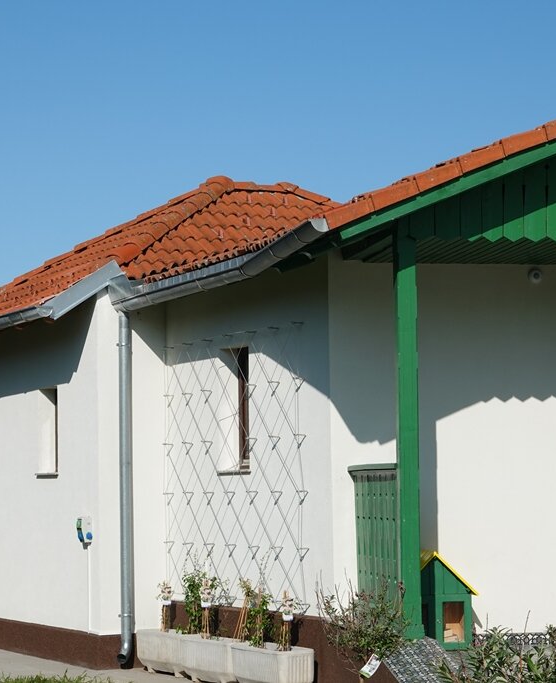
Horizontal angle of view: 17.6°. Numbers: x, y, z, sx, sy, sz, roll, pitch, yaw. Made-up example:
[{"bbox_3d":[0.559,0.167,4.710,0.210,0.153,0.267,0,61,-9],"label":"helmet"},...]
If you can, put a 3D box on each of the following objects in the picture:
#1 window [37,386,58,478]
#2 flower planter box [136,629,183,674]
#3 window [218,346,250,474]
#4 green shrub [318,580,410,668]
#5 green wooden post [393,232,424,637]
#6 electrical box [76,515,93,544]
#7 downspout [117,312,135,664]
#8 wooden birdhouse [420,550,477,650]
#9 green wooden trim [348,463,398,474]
[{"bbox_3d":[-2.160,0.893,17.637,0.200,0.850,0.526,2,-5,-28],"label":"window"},{"bbox_3d":[-0.883,2.777,15.938,0.410,0.340,0.960,2,-5,-28],"label":"flower planter box"},{"bbox_3d":[-0.286,0.609,15.654,0.200,1.065,0.588,2,-5,-28],"label":"window"},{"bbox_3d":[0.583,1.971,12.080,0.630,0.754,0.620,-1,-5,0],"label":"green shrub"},{"bbox_3d":[0.901,0.617,12.473,0.145,2.860,0.145,0,-5,-10],"label":"green wooden post"},{"bbox_3d":[-1.791,1.752,16.555,0.110,0.255,0.160,2,-5,-28],"label":"electrical box"},{"bbox_3d":[-1.402,1.338,16.474,0.140,3.231,0.180,-2,-5,17],"label":"downspout"},{"bbox_3d":[1.171,2.000,13.884,0.662,0.755,0.400,0,-5,-11],"label":"wooden birdhouse"},{"bbox_3d":[0.734,0.945,13.410,0.120,0.055,1.438,0,-5,-11],"label":"green wooden trim"}]

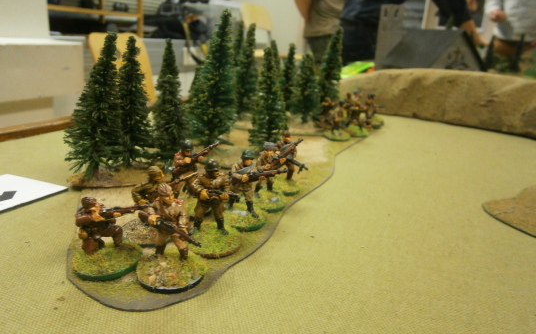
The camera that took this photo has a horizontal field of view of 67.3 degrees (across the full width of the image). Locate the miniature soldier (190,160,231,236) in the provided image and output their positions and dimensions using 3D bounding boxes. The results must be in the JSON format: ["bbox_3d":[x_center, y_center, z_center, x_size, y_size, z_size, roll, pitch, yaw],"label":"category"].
[{"bbox_3d":[-0.025,0.013,0.178,0.018,0.034,0.015,-4,20,-24],"label":"miniature soldier"}]

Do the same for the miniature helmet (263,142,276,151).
[{"bbox_3d":[0.001,-0.011,0.209,0.006,0.004,0.007,-3,21,-19],"label":"miniature helmet"}]

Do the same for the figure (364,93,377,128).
[{"bbox_3d":[0.102,-0.055,0.390,0.015,0.031,0.012,10,20,15],"label":"figure"}]

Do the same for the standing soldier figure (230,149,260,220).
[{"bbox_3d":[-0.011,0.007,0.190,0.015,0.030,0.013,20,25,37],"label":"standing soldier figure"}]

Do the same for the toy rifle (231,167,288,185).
[{"bbox_3d":[-0.004,0.004,0.200,0.029,0.005,0.003,-4,20,-25],"label":"toy rifle"}]

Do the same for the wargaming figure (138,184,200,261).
[{"bbox_3d":[-0.036,0.021,0.149,0.015,0.029,0.018,-13,26,-40],"label":"wargaming figure"}]

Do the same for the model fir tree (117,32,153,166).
[{"bbox_3d":[-0.083,-0.039,0.250,0.027,0.081,0.027,4,18,0],"label":"model fir tree"}]

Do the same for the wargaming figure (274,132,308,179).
[{"bbox_3d":[0.014,-0.005,0.234,0.013,0.029,0.018,-13,25,-39],"label":"wargaming figure"}]

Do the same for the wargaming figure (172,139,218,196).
[{"bbox_3d":[-0.039,0.003,0.208,0.020,0.032,0.015,14,21,26],"label":"wargaming figure"}]

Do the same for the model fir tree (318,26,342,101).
[{"bbox_3d":[0.066,-0.098,0.419,0.027,0.088,0.027,4,19,0],"label":"model fir tree"}]

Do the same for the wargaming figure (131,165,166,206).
[{"bbox_3d":[-0.051,0.013,0.178,0.019,0.031,0.016,8,19,11],"label":"wargaming figure"}]

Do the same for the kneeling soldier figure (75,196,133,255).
[{"bbox_3d":[-0.062,0.023,0.159,0.027,0.022,0.015,-5,21,-26],"label":"kneeling soldier figure"}]

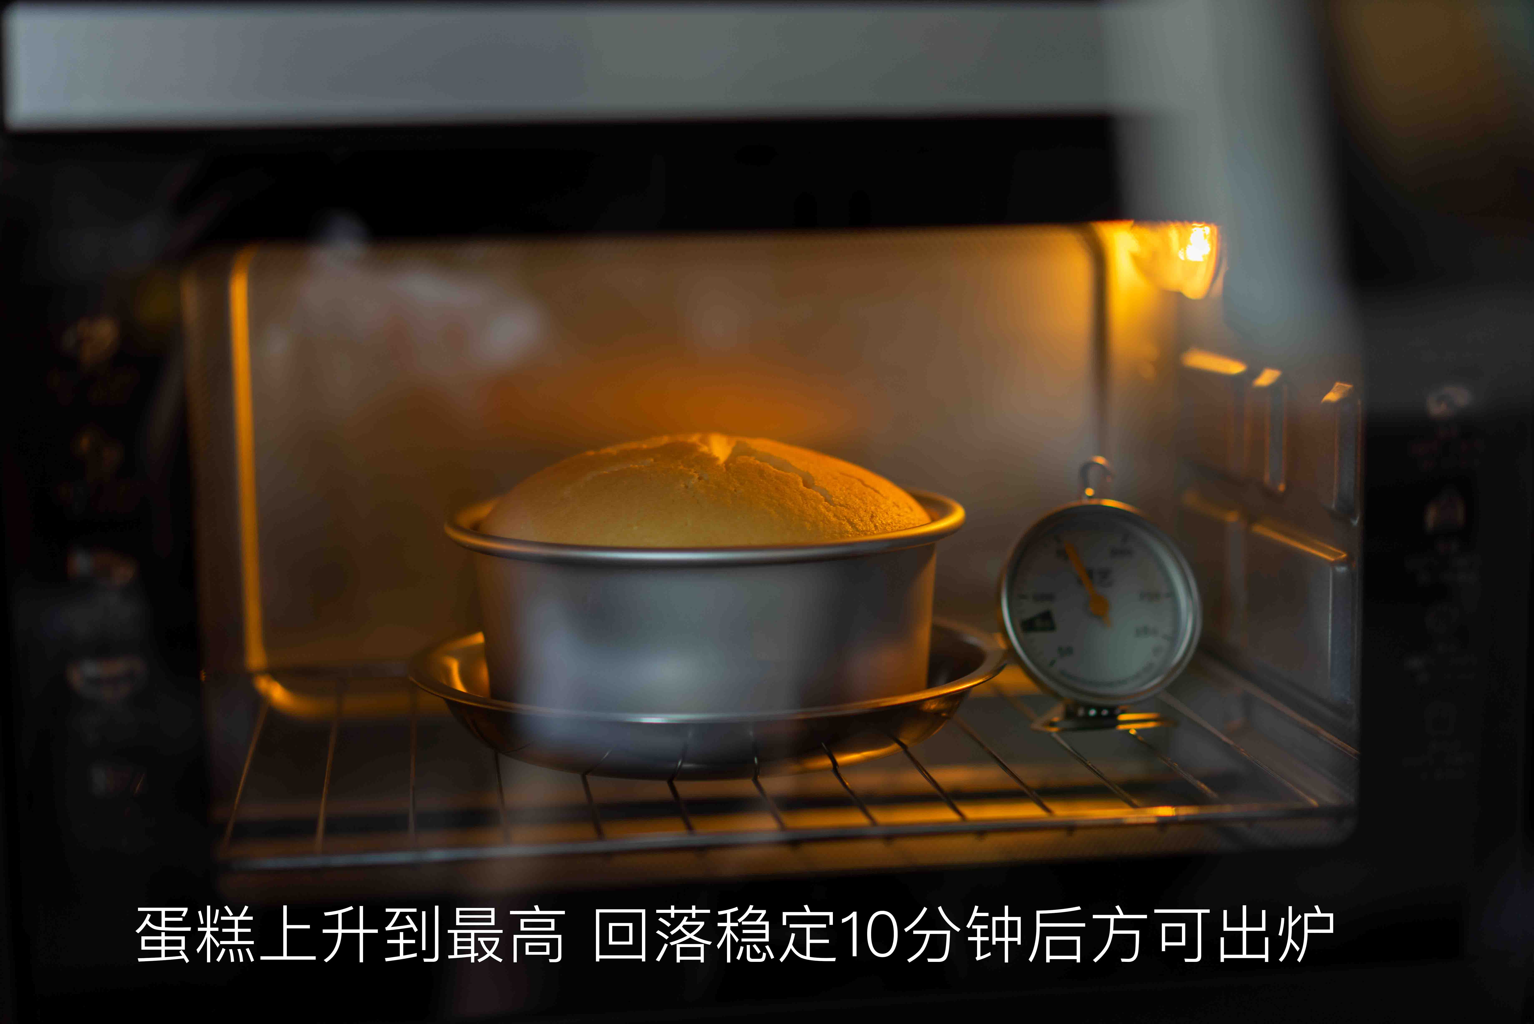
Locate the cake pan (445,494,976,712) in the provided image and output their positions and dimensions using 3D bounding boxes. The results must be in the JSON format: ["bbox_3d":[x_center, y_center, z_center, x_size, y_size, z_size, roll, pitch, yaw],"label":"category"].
[{"bbox_3d":[-0.019,0.034,0.777,0.171,0.070,0.171,-2,8,-8],"label":"cake pan"}]

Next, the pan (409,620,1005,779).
[{"bbox_3d":[-0.020,0.059,0.780,0.199,0.026,0.199,-2,8,-8],"label":"pan"}]

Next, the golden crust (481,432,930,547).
[{"bbox_3d":[-0.020,-0.010,0.771,0.150,0.034,0.150,-2,8,-8],"label":"golden crust"}]

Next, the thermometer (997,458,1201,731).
[{"bbox_3d":[0.108,0.025,0.780,0.067,0.089,0.034,-2,8,-8],"label":"thermometer"}]

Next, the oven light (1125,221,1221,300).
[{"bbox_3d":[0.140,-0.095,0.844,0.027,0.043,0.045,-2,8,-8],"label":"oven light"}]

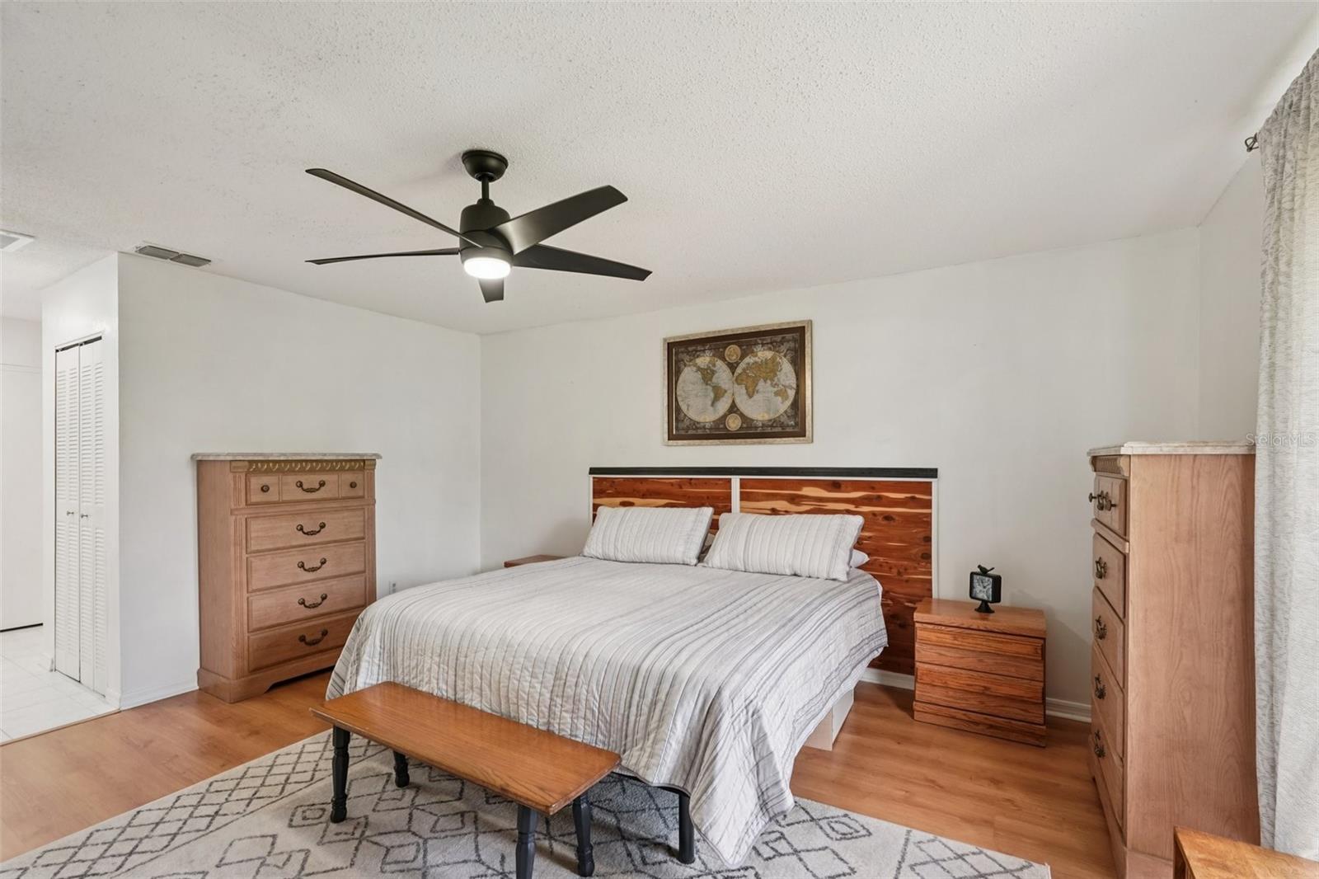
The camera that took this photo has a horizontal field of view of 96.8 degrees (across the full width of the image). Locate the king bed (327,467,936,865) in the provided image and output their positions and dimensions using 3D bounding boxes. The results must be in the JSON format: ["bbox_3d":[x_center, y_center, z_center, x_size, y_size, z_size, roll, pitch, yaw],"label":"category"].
[{"bbox_3d":[-0.023,0.808,3.007,2.450,1.270,2.185,-1,-2,30],"label":"king bed"}]

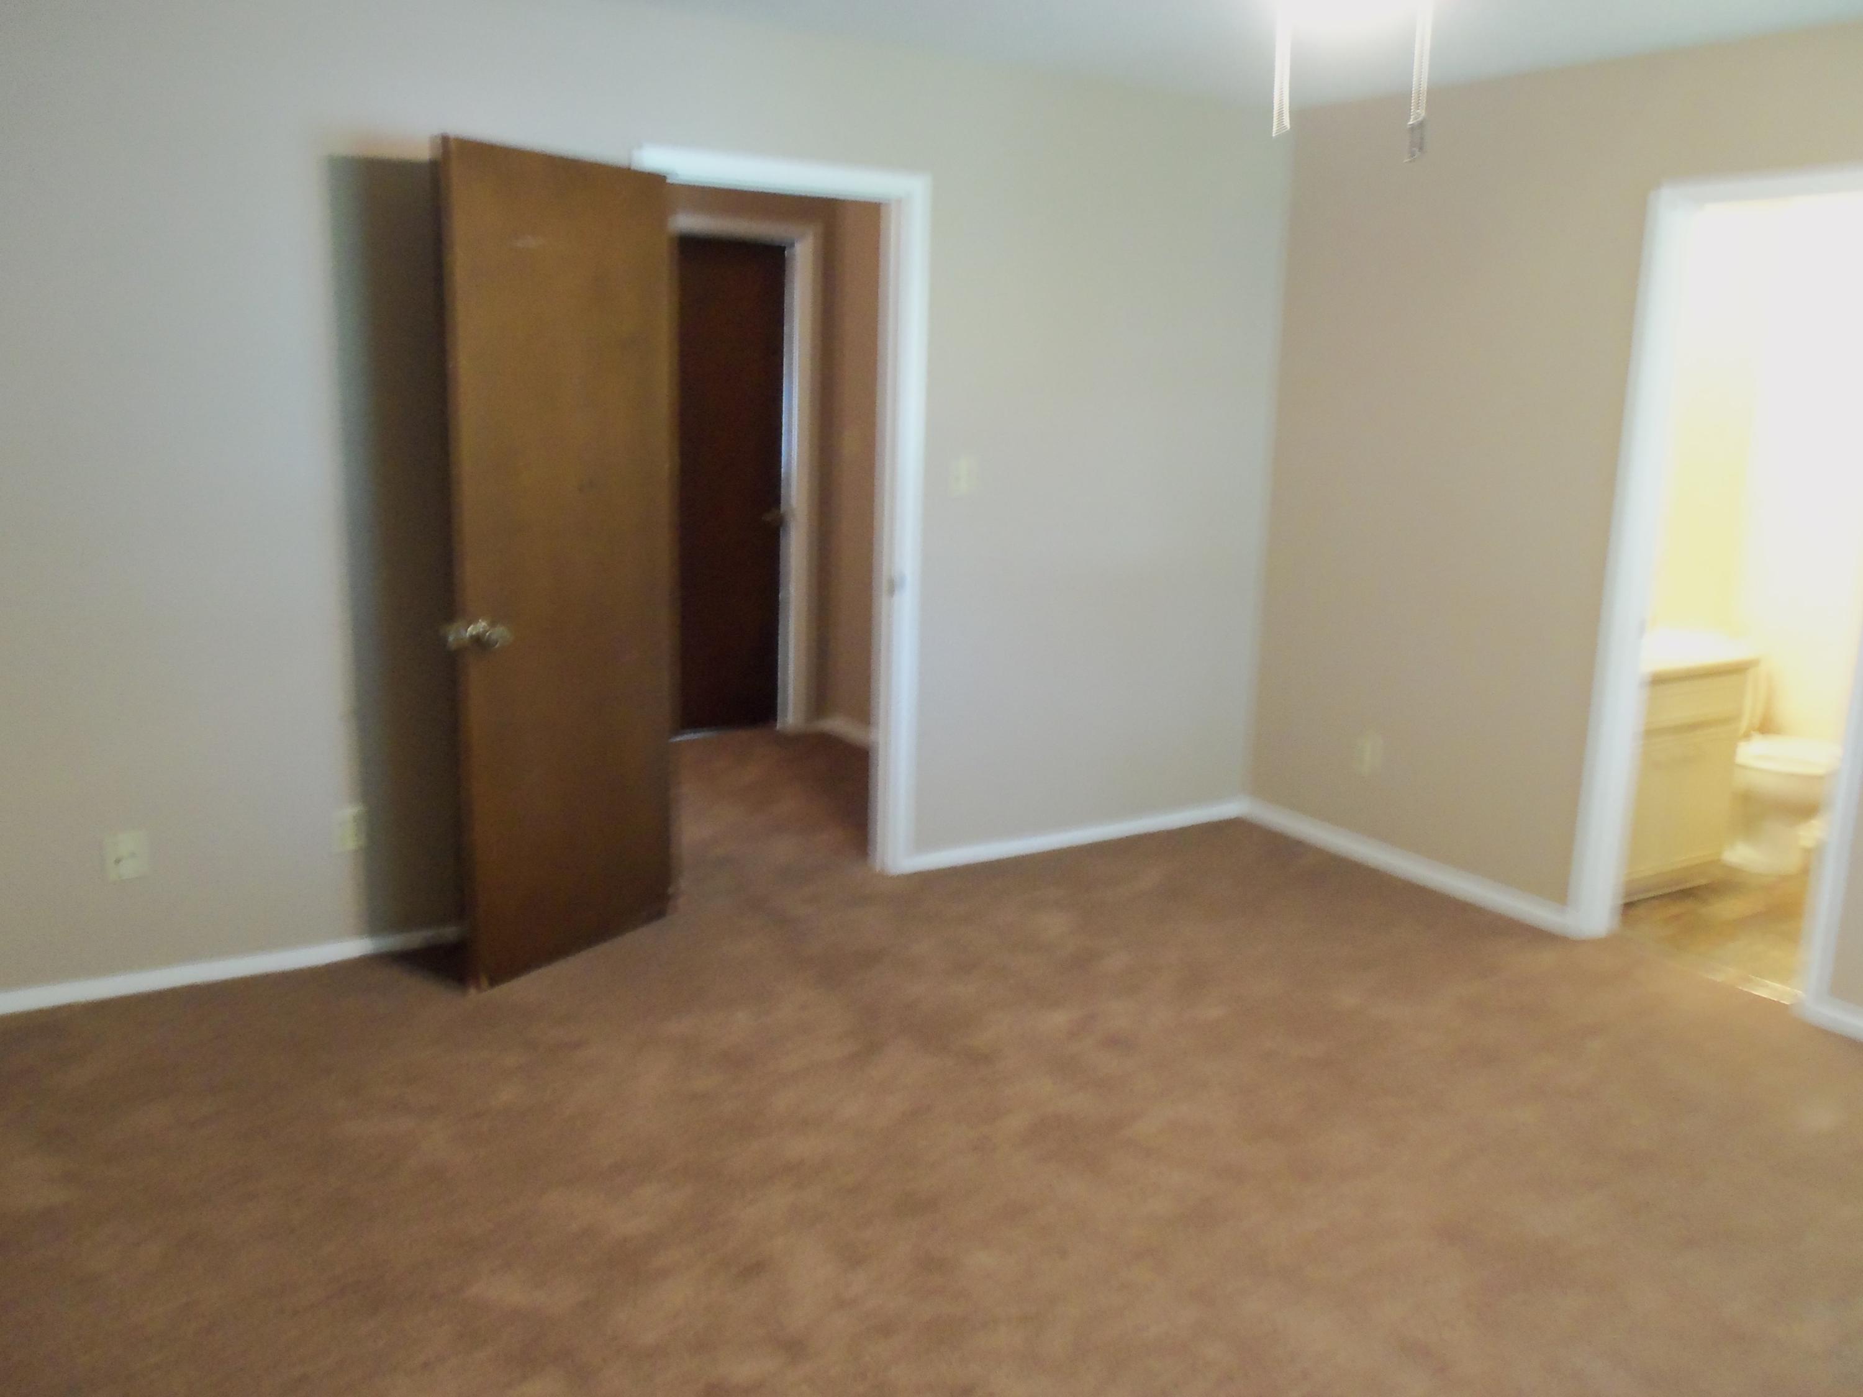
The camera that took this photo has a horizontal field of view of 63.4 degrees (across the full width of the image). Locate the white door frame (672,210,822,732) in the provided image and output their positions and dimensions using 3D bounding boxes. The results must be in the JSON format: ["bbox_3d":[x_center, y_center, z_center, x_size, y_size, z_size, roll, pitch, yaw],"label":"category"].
[{"bbox_3d":[-0.897,-0.838,6.165,0.885,2.105,0.135,-5,14,-31],"label":"white door frame"}]

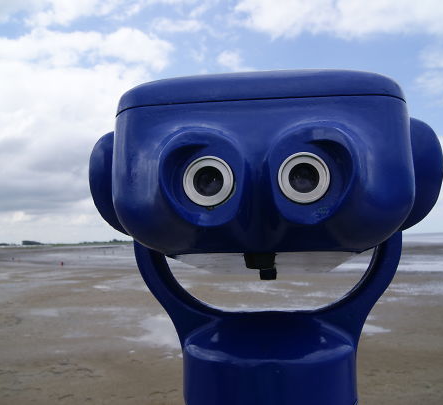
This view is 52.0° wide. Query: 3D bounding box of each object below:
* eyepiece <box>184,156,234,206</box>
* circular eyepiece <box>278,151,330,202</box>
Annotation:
[{"bbox_3d":[-0.008,-0.013,0.316,0.034,0.034,0.013,-2,-8,8],"label":"eyepiece"},{"bbox_3d":[0.056,-0.015,0.307,0.034,0.034,0.013,-2,-8,8],"label":"circular eyepiece"}]

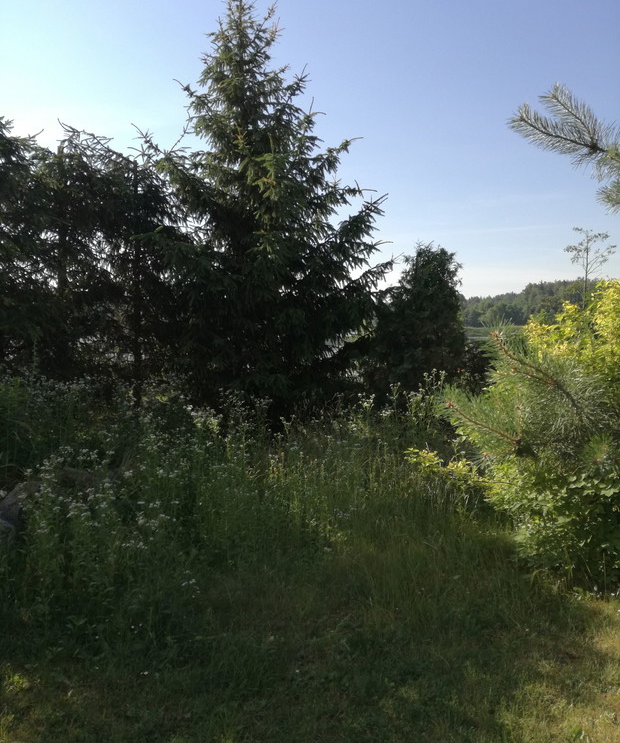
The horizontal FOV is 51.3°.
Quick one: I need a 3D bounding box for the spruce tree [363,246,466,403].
[{"bbox_3d":[1.396,-0.567,8.700,1.380,2.350,1.380,0,4,0],"label":"spruce tree"}]

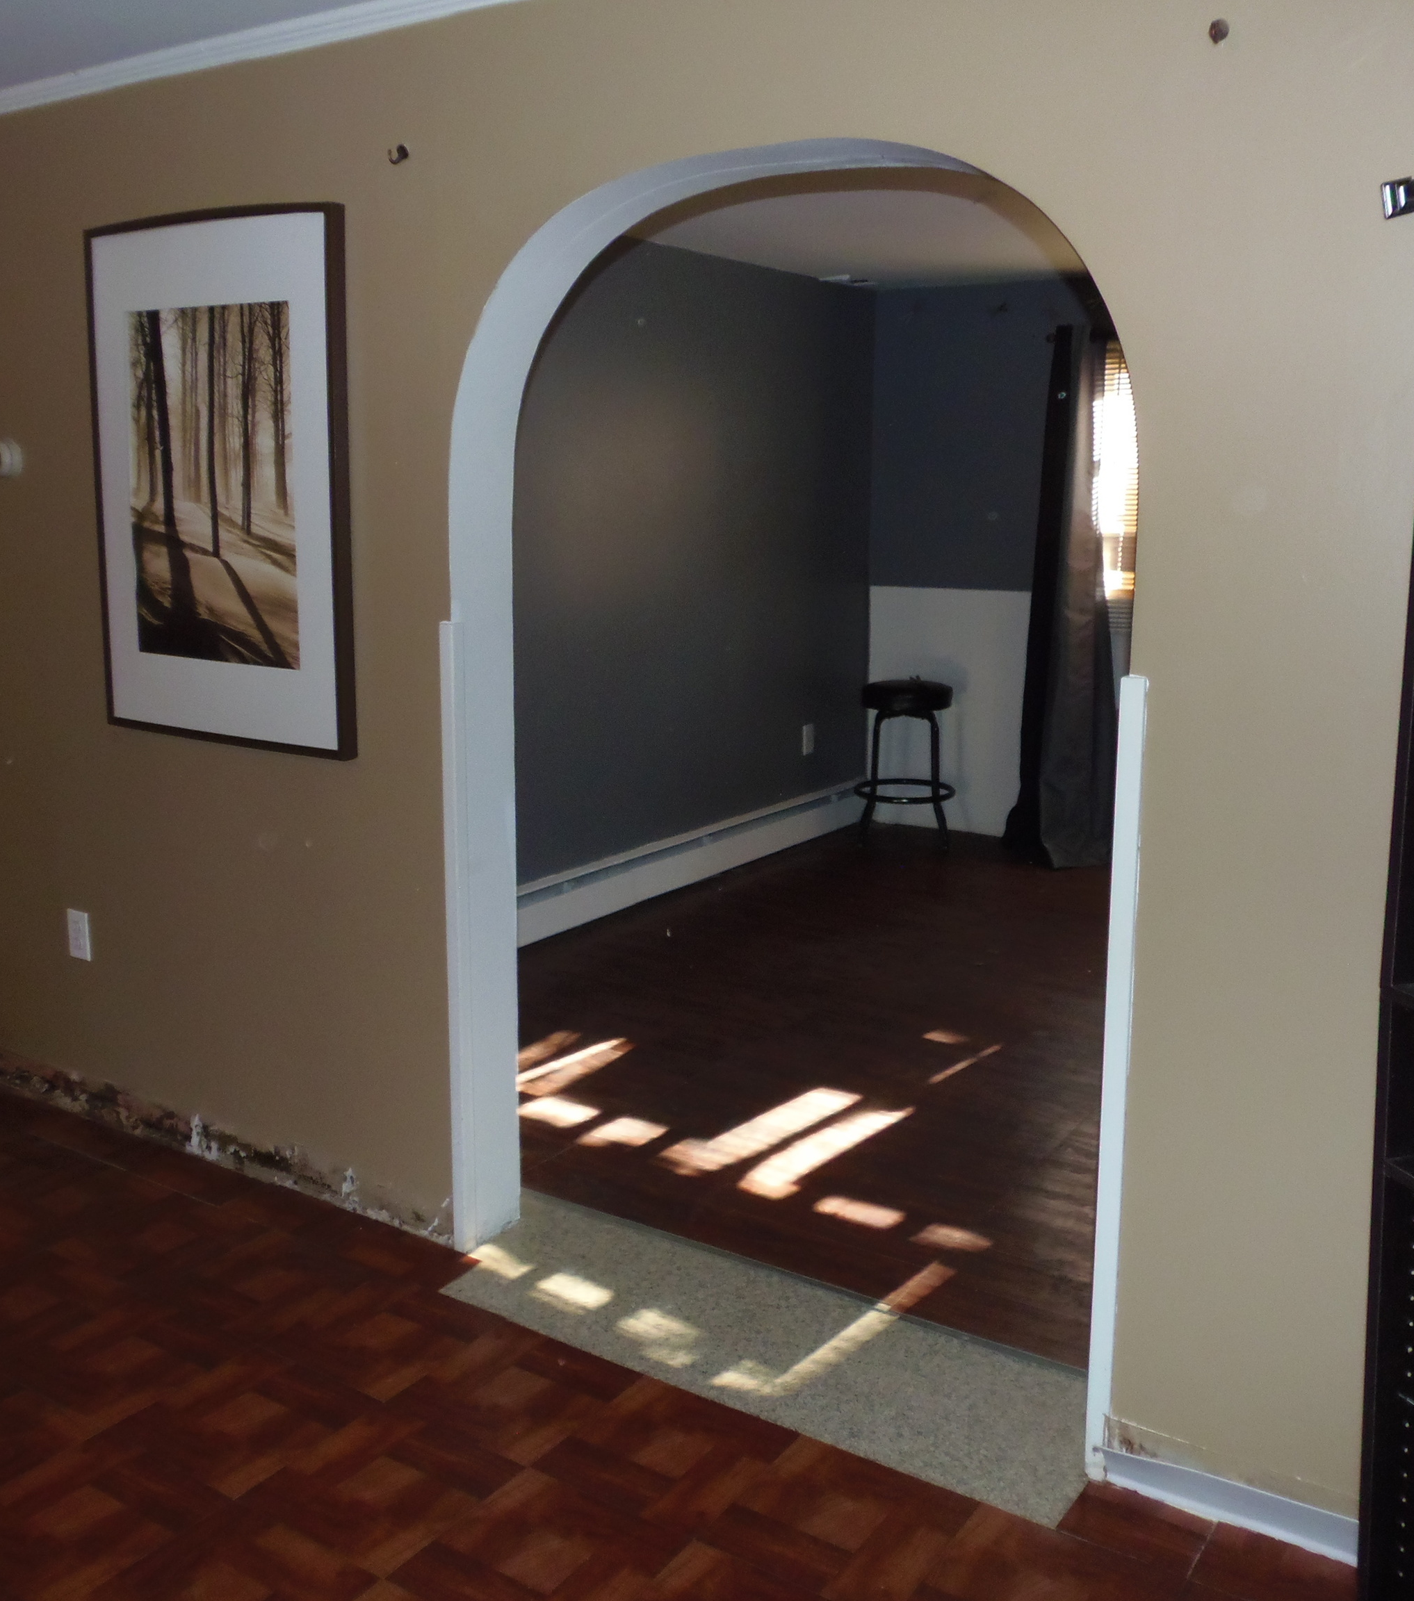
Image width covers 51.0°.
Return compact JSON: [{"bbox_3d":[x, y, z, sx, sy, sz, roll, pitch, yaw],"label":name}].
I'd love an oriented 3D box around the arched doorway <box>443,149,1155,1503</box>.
[{"bbox_3d":[0.102,-0.021,2.526,1.304,2.009,0.171,8,12,31],"label":"arched doorway"}]

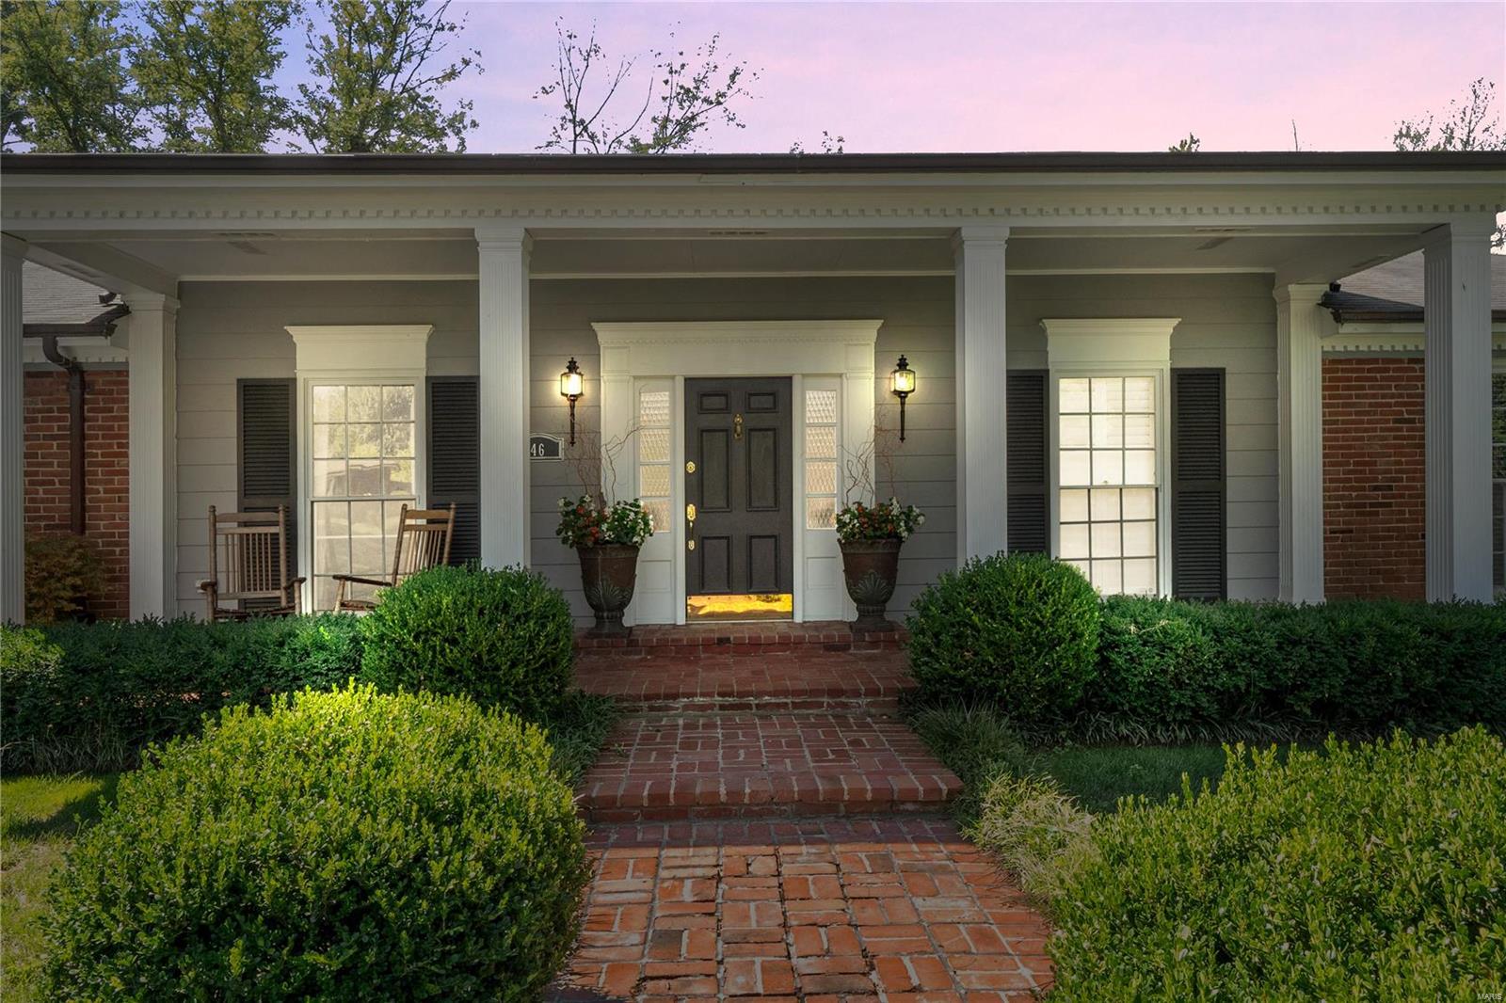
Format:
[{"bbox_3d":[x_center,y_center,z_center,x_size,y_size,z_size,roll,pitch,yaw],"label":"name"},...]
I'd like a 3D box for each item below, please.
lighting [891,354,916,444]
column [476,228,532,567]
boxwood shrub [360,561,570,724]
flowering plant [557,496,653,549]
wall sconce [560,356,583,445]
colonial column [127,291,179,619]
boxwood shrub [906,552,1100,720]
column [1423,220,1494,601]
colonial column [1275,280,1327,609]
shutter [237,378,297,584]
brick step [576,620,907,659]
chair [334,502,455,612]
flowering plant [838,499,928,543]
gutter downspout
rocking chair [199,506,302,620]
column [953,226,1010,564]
[{"bbox_3d":[1.202,-0.823,8.030,0.200,0.700,0.240,-1,0,-3],"label":"lighting"},{"bbox_3d":[-1.512,-0.230,6.127,0.300,2.800,0.300,-1,0,-3],"label":"column"},{"bbox_3d":[-1.579,0.863,5.534,1.173,1.012,1.150,-1,0,-3],"label":"boxwood shrub"},{"bbox_3d":[-1.124,0.157,7.640,0.700,0.390,0.600,-1,0,-3],"label":"flowering plant"},{"bbox_3d":[-1.449,-0.802,8.026,0.195,0.701,0.240,-1,0,-3],"label":"wall sconce"},{"bbox_3d":[-4.723,-0.204,7.911,0.300,2.856,0.260,-1,0,-3],"label":"colonial column"},{"bbox_3d":[1.443,0.820,5.767,1.129,1.032,1.106,-1,0,-3],"label":"boxwood shrub"},{"bbox_3d":[4.708,-0.343,6.702,0.300,2.921,0.300,-1,0,-3],"label":"column"},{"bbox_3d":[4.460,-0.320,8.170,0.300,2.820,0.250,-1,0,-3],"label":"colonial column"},{"bbox_3d":[-3.820,-0.018,7.890,0.460,1.900,0.045,-1,0,-3],"label":"shutter"},{"bbox_3d":[-0.087,1.108,7.911,2.531,0.130,0.580,-1,0,-3],"label":"brick step"},{"bbox_3d":[-2.651,0.620,7.389,0.680,1.160,0.860,-1,0,45],"label":"chair"},{"bbox_3d":[0.971,0.141,7.740,0.660,0.350,0.580,-1,0,-3],"label":"flowering plant"},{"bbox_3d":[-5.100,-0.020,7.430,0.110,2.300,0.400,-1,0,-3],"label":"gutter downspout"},{"bbox_3d":[-3.490,0.610,7.050,0.660,1.140,0.820,0,0,-23],"label":"rocking chair"},{"bbox_3d":[1.492,-0.308,6.561,0.300,2.921,0.300,-1,0,-3],"label":"column"}]

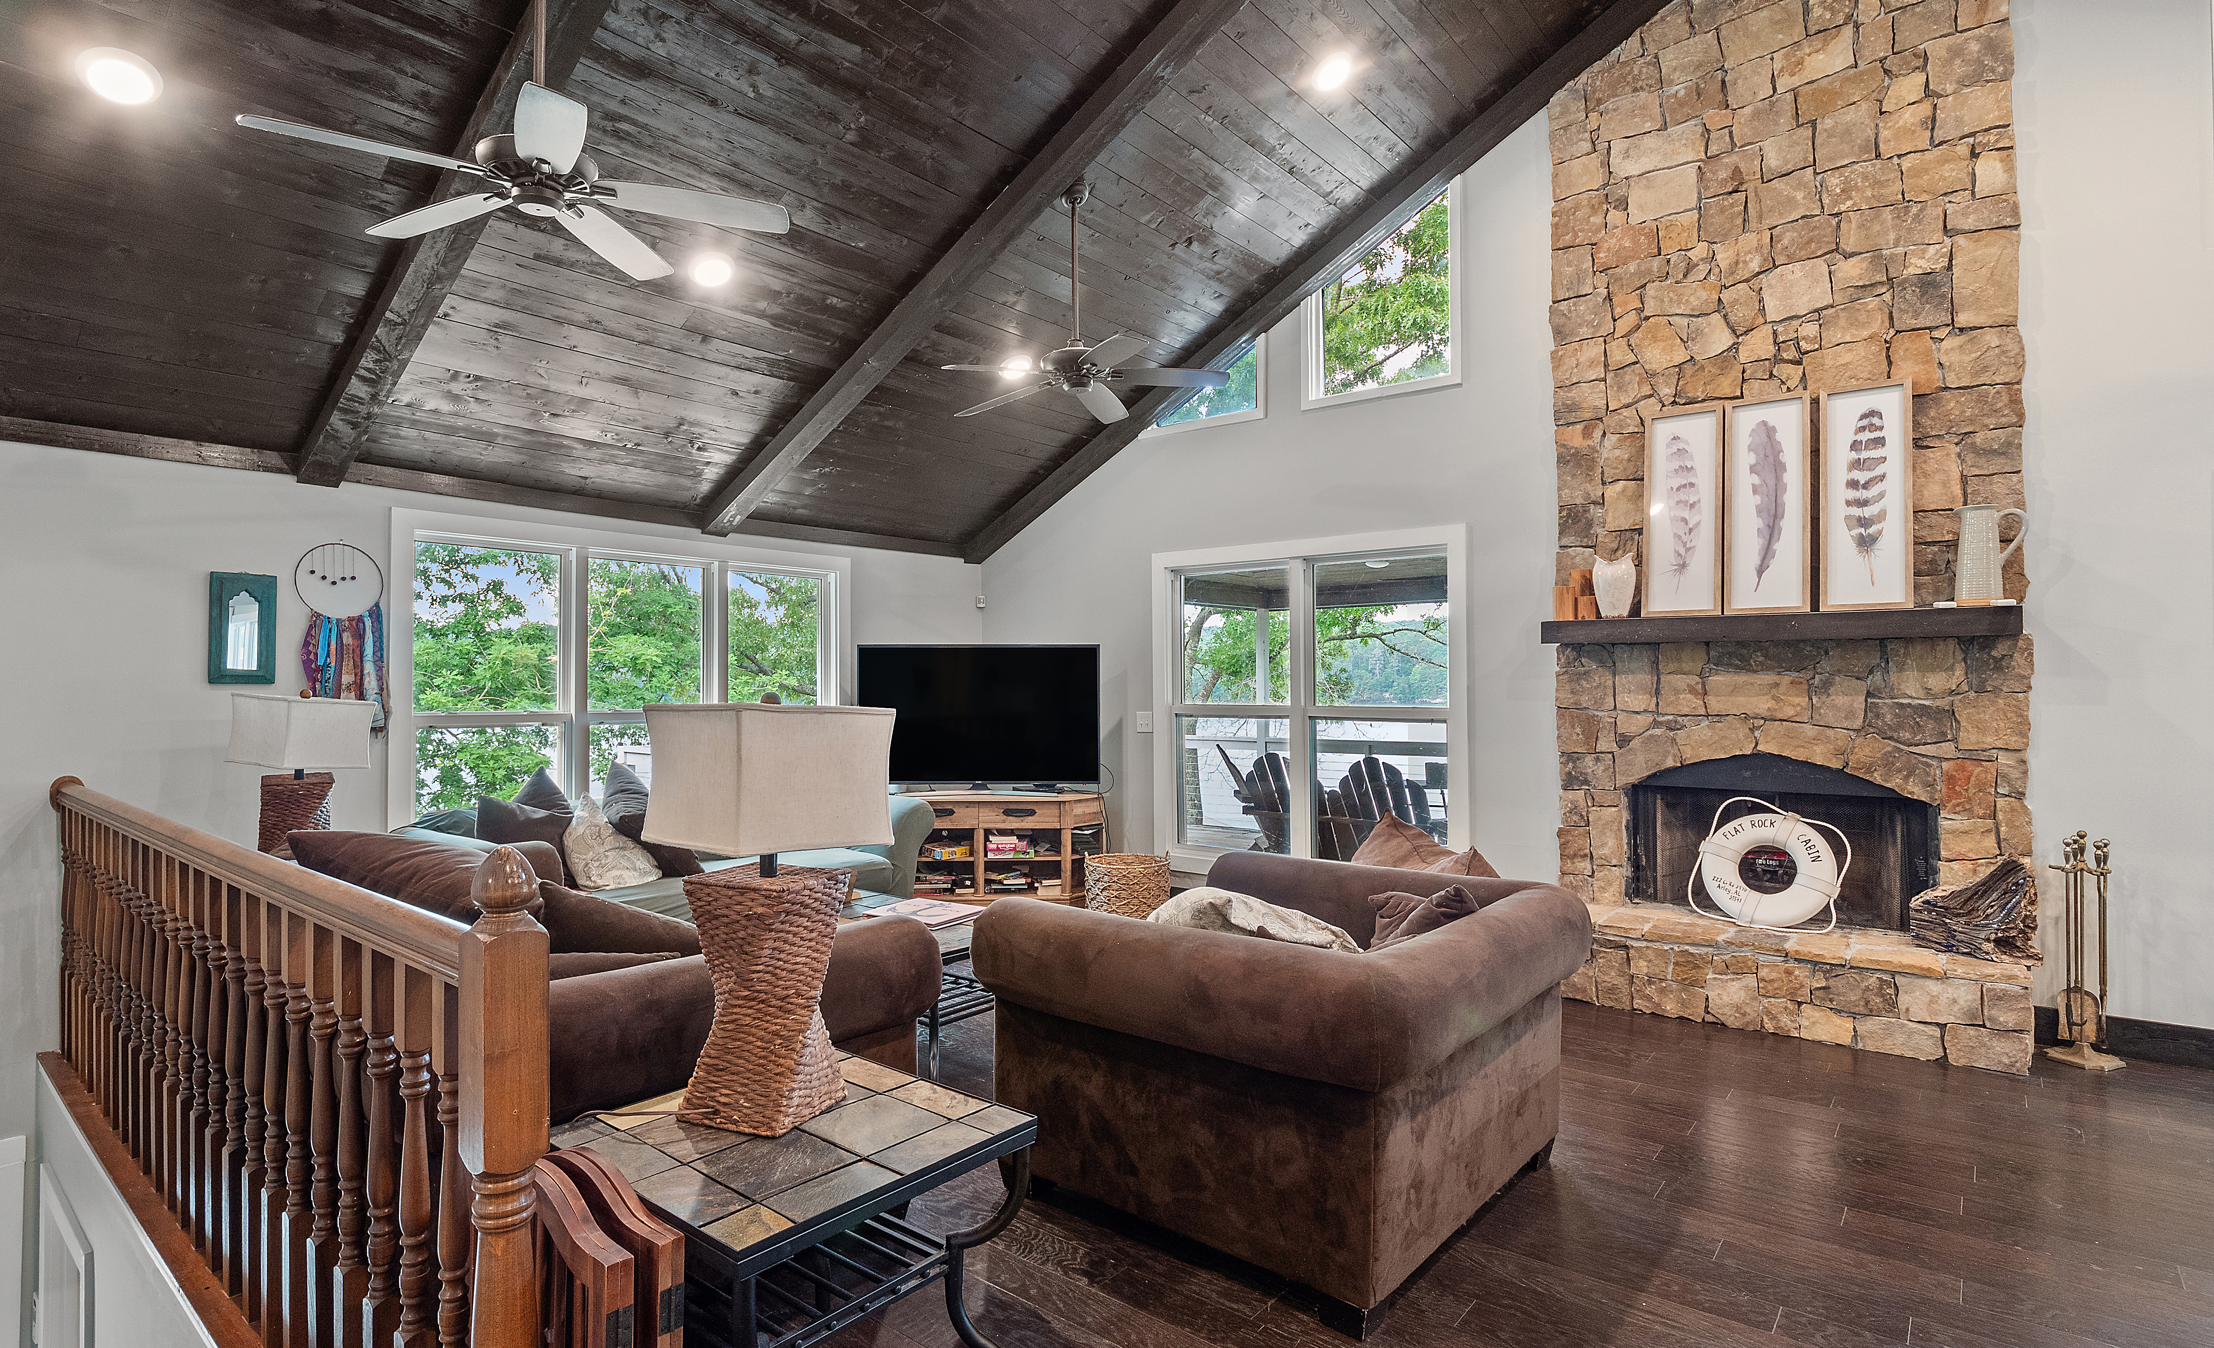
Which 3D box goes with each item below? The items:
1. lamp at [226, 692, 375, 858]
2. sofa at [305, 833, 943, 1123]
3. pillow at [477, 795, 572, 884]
[{"bbox_3d":[-3.067,0.456,3.913,0.340,0.790,0.340,0,0,20],"label":"lamp"},{"bbox_3d":[-1.665,0.980,2.916,2.330,0.880,1.240,0,0,38],"label":"sofa"},{"bbox_3d":[-2.529,0.741,4.483,0.160,0.430,0.430,-16,-10,37],"label":"pillow"}]

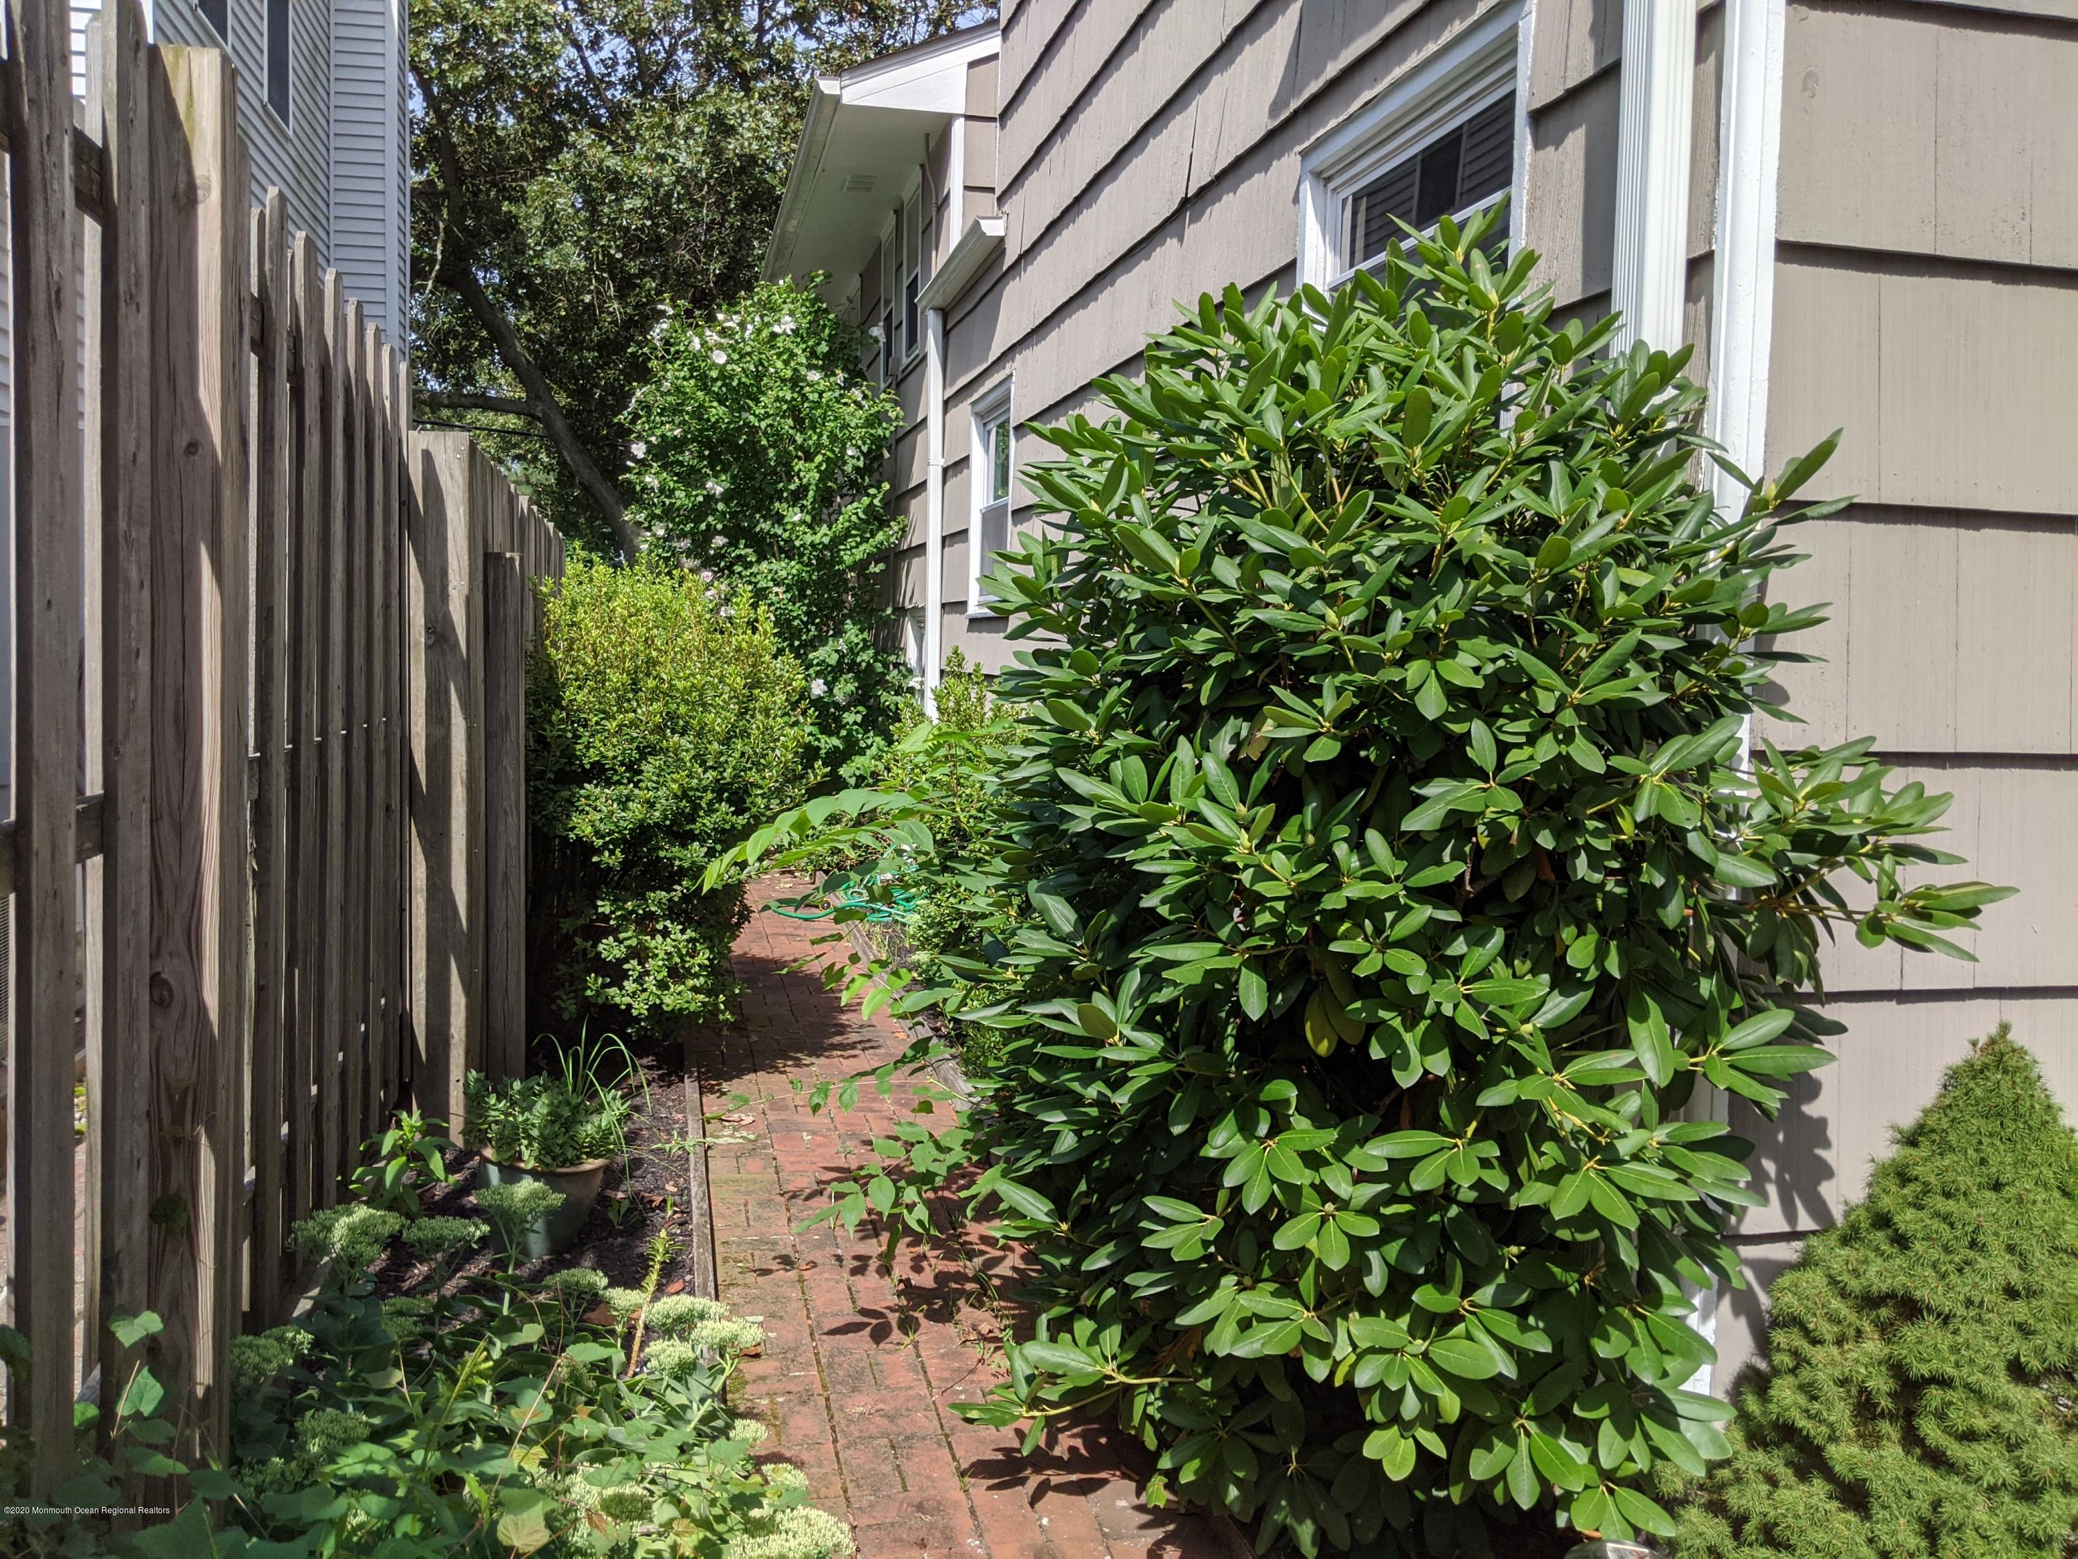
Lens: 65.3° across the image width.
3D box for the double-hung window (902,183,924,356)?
[{"bbox_3d":[-0.806,-3.275,10.578,0.100,1.140,0.800,0,5,-13],"label":"double-hung window"}]

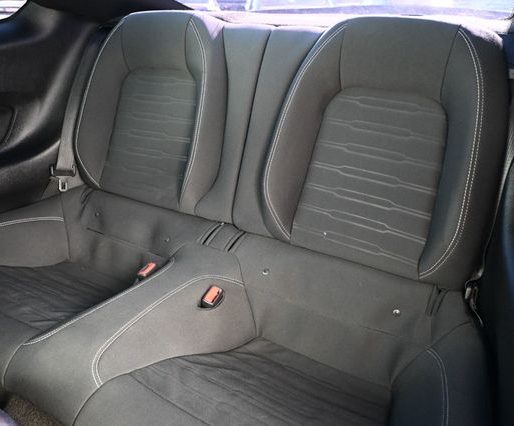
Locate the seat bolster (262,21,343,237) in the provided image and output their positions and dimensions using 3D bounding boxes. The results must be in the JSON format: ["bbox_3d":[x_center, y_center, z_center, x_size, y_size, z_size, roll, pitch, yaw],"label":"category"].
[{"bbox_3d":[0.103,-0.186,1.019,0.111,0.494,0.122,14,4,26],"label":"seat bolster"}]

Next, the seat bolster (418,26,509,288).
[{"bbox_3d":[0.406,-0.112,0.873,0.140,0.505,0.133,14,4,26],"label":"seat bolster"}]

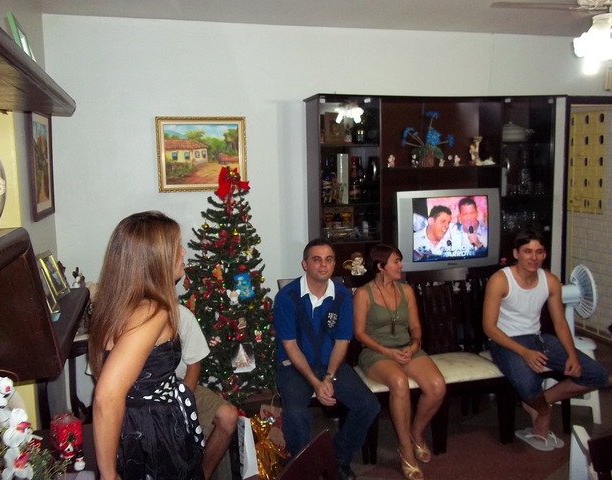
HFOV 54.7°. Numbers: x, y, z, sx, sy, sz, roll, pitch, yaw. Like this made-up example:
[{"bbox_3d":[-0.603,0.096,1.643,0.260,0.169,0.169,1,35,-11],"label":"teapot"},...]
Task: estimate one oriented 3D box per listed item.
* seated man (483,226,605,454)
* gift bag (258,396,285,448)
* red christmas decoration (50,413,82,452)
[{"bbox_3d":[1.384,0.601,3.521,0.553,1.265,0.692,-3,6,-14],"label":"seated man"},{"bbox_3d":[-0.180,1.082,3.472,0.198,0.370,0.109,0,6,6],"label":"gift bag"},{"bbox_3d":[-0.807,0.649,1.988,0.091,0.094,0.091,-6,8,-37],"label":"red christmas decoration"}]

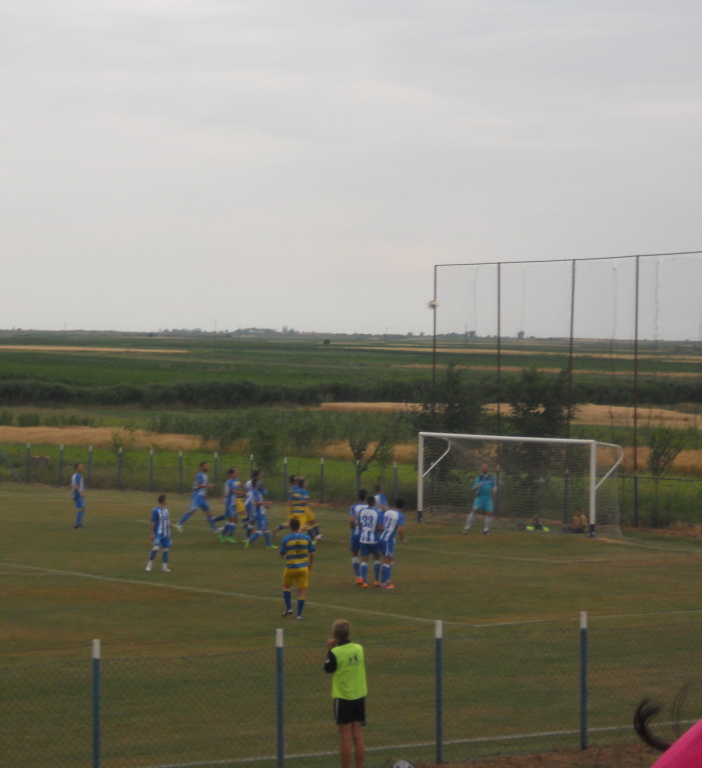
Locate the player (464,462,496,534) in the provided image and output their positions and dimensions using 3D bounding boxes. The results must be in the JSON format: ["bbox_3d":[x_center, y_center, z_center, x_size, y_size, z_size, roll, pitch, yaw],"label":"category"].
[{"bbox_3d":[3.451,3.063,72.800,0.800,1.870,0.450,1,1,14],"label":"player"}]

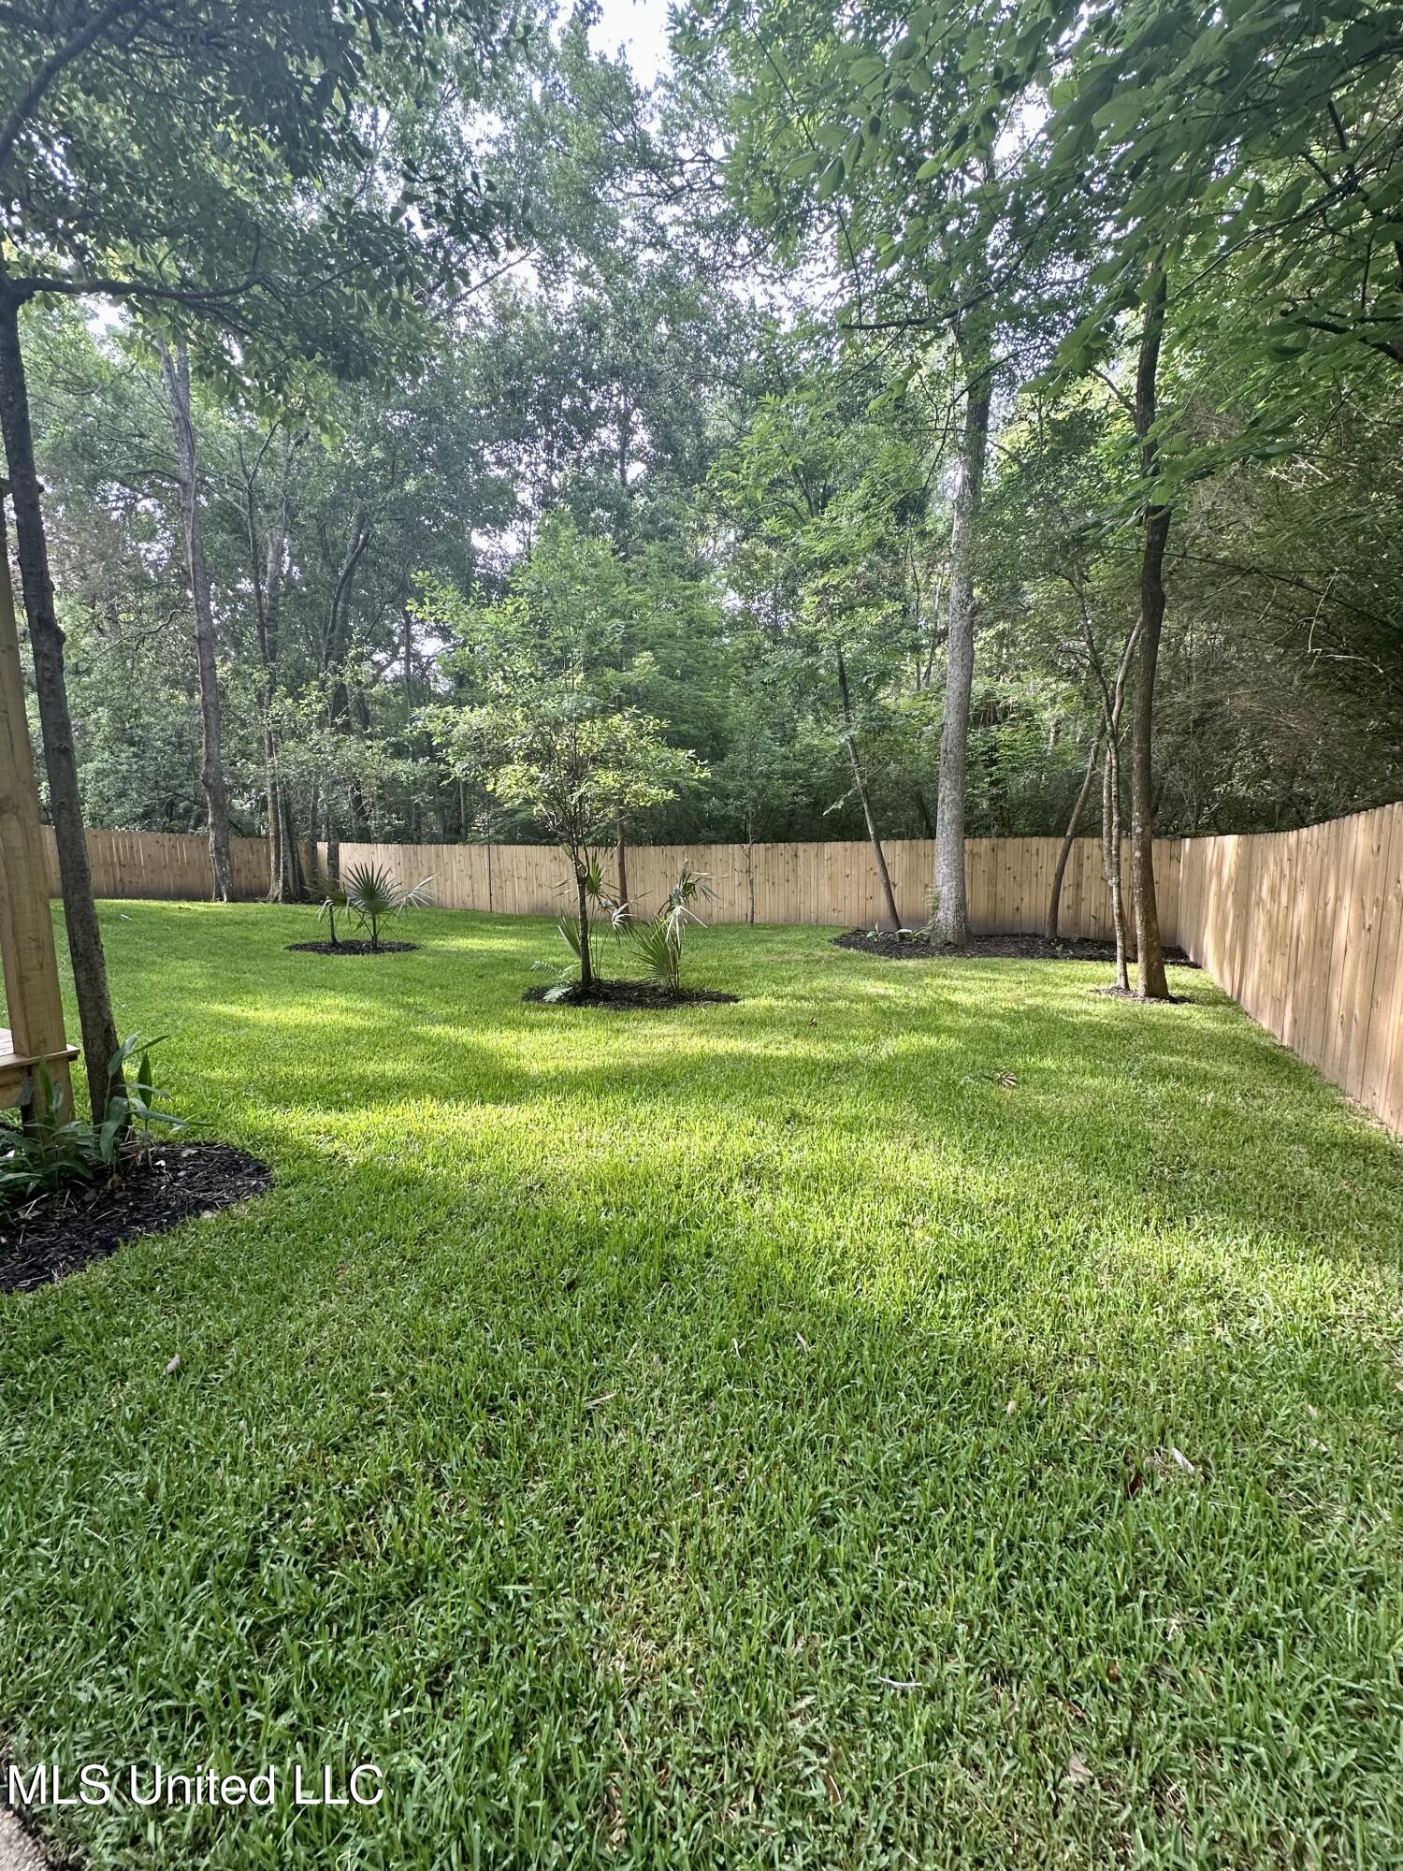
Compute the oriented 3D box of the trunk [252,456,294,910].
[{"bbox_3d":[-11.392,-6.769,20.434,1.300,11.690,0.900,-5,8,-29],"label":"trunk"}]

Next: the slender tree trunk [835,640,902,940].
[{"bbox_3d":[3.230,-2.797,14.508,1.200,5.420,0.450,1,7,15],"label":"slender tree trunk"}]

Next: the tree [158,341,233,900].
[{"bbox_3d":[-13.106,-7.823,19.779,0.750,13.900,0.700,-5,8,-32],"label":"tree"}]

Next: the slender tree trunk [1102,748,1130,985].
[{"bbox_3d":[4.677,-0.730,8.494,0.360,2.690,0.250,3,8,29],"label":"slender tree trunk"}]

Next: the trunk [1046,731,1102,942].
[{"bbox_3d":[6.380,-1.680,12.979,0.650,3.540,0.350,3,8,25],"label":"trunk"}]

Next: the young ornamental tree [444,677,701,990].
[{"bbox_3d":[-1.325,-1.064,8.191,2.750,3.370,2.500,-2,7,-9],"label":"young ornamental tree"}]

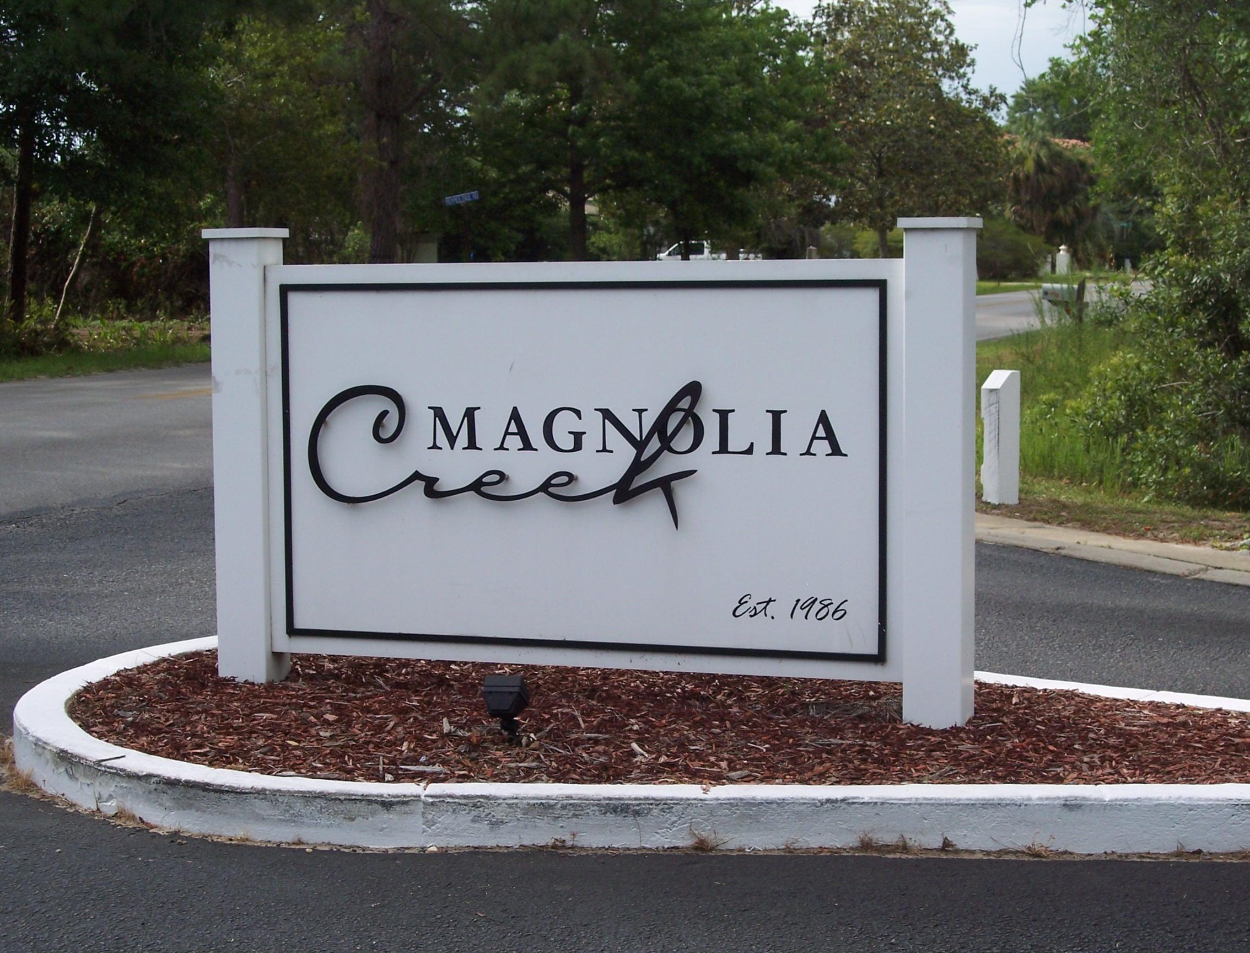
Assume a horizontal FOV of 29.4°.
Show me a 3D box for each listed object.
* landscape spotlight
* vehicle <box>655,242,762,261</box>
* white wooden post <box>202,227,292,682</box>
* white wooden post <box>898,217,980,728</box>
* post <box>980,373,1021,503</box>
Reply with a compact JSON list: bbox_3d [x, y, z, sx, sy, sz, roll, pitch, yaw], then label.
[{"bbox_3d":[-0.376,0.725,7.527,0.115,0.180,0.110,1,5,22],"label":"landscape spotlight"},{"bbox_3d":[4.247,-10.940,121.000,5.400,1.850,1.900,0,5,0],"label":"vehicle"},{"bbox_3d":[-1.339,-0.075,8.535,0.228,1.609,0.228,1,5,19],"label":"white wooden post"},{"bbox_3d":[1.018,-0.016,7.732,0.228,1.626,0.228,1,5,19],"label":"white wooden post"},{"bbox_3d":[2.428,-0.255,15.400,0.172,0.856,0.172,-3,5,-33],"label":"post"}]

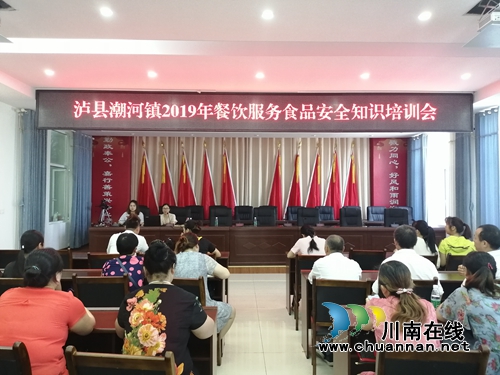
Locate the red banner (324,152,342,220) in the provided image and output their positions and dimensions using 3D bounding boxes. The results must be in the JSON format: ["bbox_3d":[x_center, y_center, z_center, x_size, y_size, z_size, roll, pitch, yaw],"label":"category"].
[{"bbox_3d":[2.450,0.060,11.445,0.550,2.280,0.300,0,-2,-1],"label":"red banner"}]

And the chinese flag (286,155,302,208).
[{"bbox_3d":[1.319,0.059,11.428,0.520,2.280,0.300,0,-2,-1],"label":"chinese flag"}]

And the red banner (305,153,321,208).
[{"bbox_3d":[1.886,-0.003,11.844,0.570,2.127,0.320,0,-2,-1],"label":"red banner"}]

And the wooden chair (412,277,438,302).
[{"bbox_3d":[1.360,1.217,3.560,0.475,0.900,0.540,0,-2,-1],"label":"wooden chair"}]

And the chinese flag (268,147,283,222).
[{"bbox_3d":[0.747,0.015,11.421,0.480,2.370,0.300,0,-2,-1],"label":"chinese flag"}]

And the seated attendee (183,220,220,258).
[{"bbox_3d":[-0.647,1.072,5.000,0.520,1.270,0.750,0,-2,-4],"label":"seated attendee"}]

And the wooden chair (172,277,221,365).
[{"bbox_3d":[-0.543,1.183,3.375,0.480,0.900,0.550,0,-2,8],"label":"wooden chair"}]

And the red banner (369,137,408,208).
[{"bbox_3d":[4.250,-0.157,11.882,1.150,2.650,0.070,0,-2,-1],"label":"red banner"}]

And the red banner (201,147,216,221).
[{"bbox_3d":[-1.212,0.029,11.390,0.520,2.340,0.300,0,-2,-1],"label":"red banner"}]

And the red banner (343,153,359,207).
[{"bbox_3d":[3.049,-0.003,11.866,0.560,2.131,0.320,0,-2,-1],"label":"red banner"}]

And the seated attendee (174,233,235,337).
[{"bbox_3d":[-0.478,1.038,3.620,0.600,1.240,0.800,0,-2,11],"label":"seated attendee"}]

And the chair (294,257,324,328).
[{"bbox_3d":[0.797,1.227,4.701,0.480,0.900,0.550,0,-2,5],"label":"chair"}]

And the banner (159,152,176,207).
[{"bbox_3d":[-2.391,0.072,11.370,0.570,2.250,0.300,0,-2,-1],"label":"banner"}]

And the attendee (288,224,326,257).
[{"bbox_3d":[0.711,1.046,4.825,0.480,1.190,0.750,0,-2,-1],"label":"attendee"}]

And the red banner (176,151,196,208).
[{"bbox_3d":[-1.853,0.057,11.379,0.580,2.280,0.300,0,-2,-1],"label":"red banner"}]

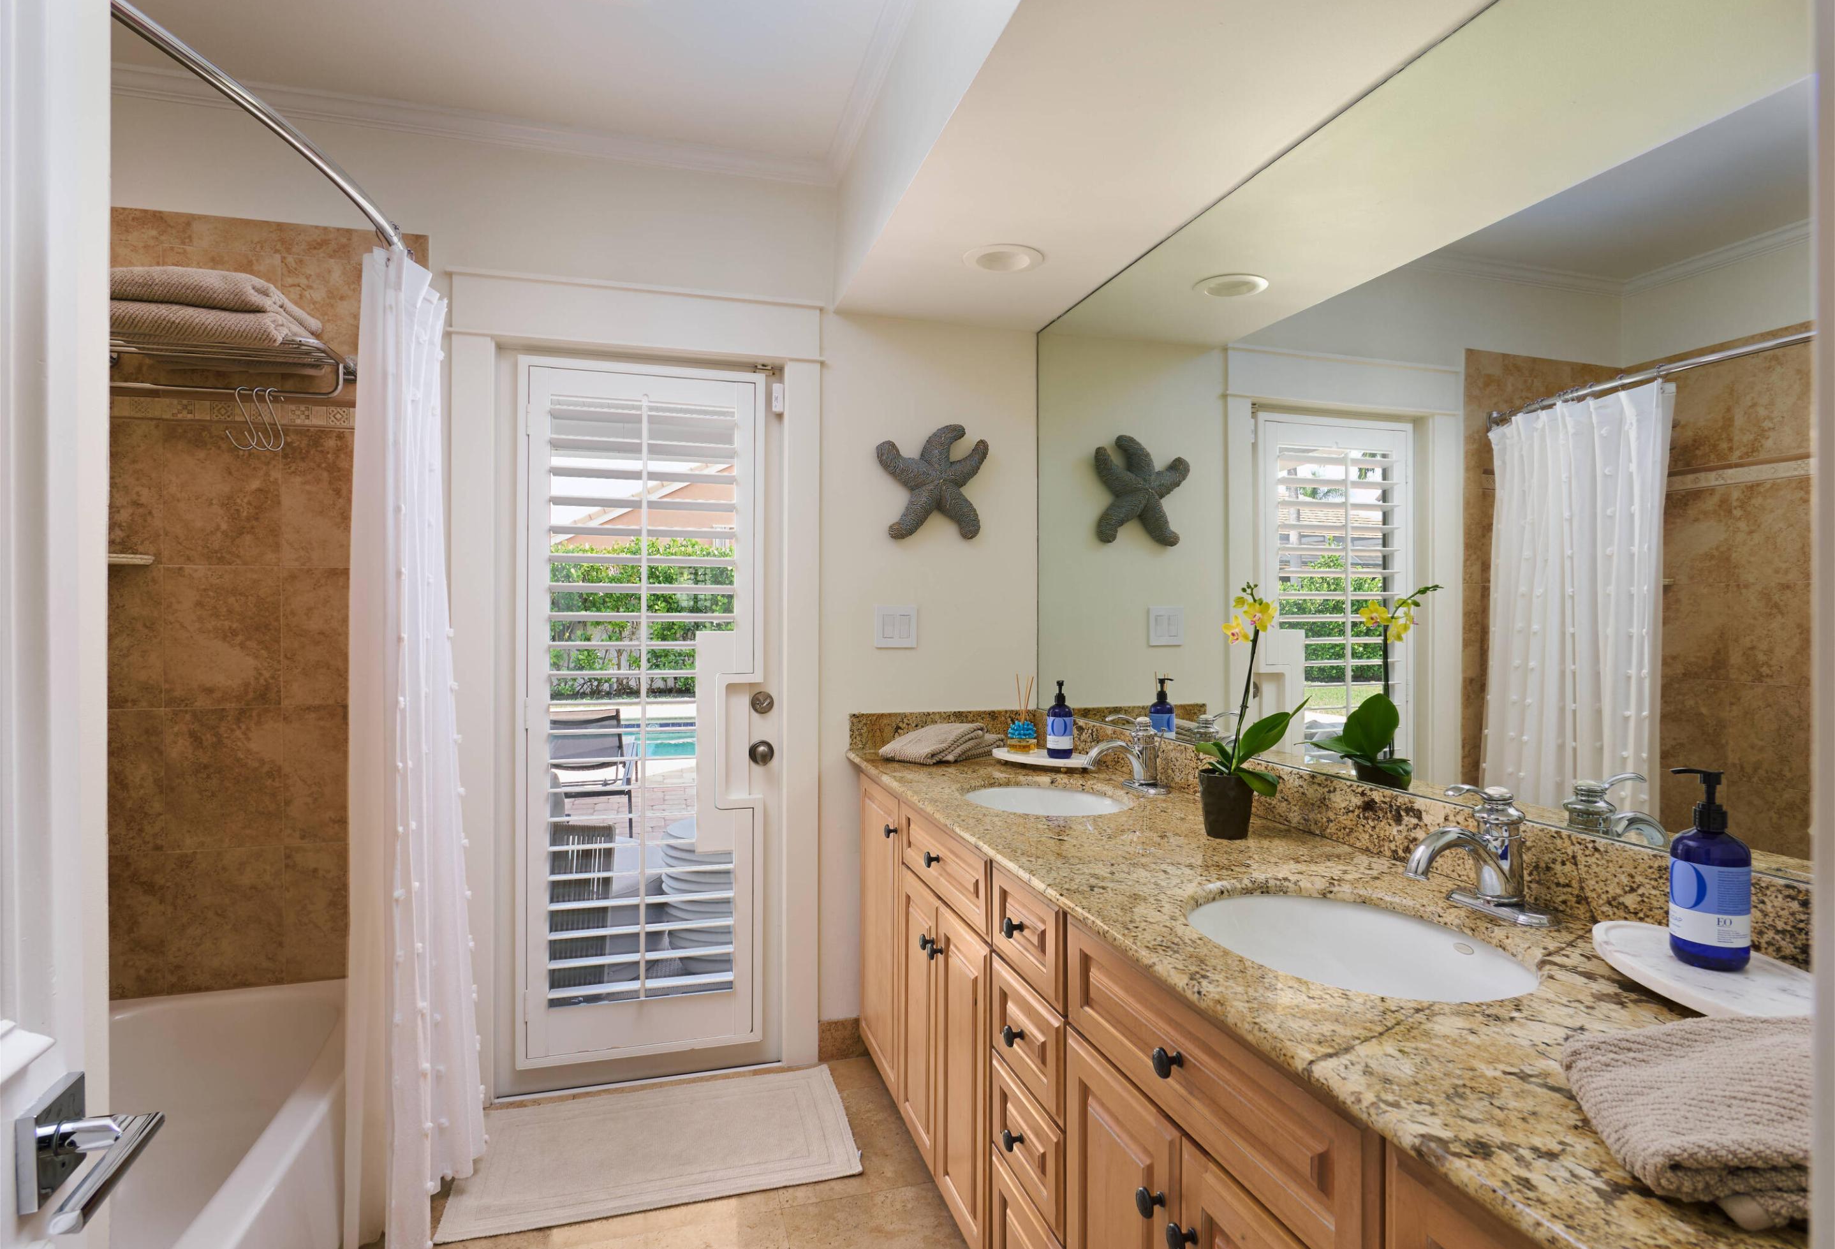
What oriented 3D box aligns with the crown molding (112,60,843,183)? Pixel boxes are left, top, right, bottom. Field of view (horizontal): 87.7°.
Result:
[{"bbox_3d":[-1.088,-1.270,2.452,1.790,0.054,0.050,0,0,-16],"label":"crown molding"}]

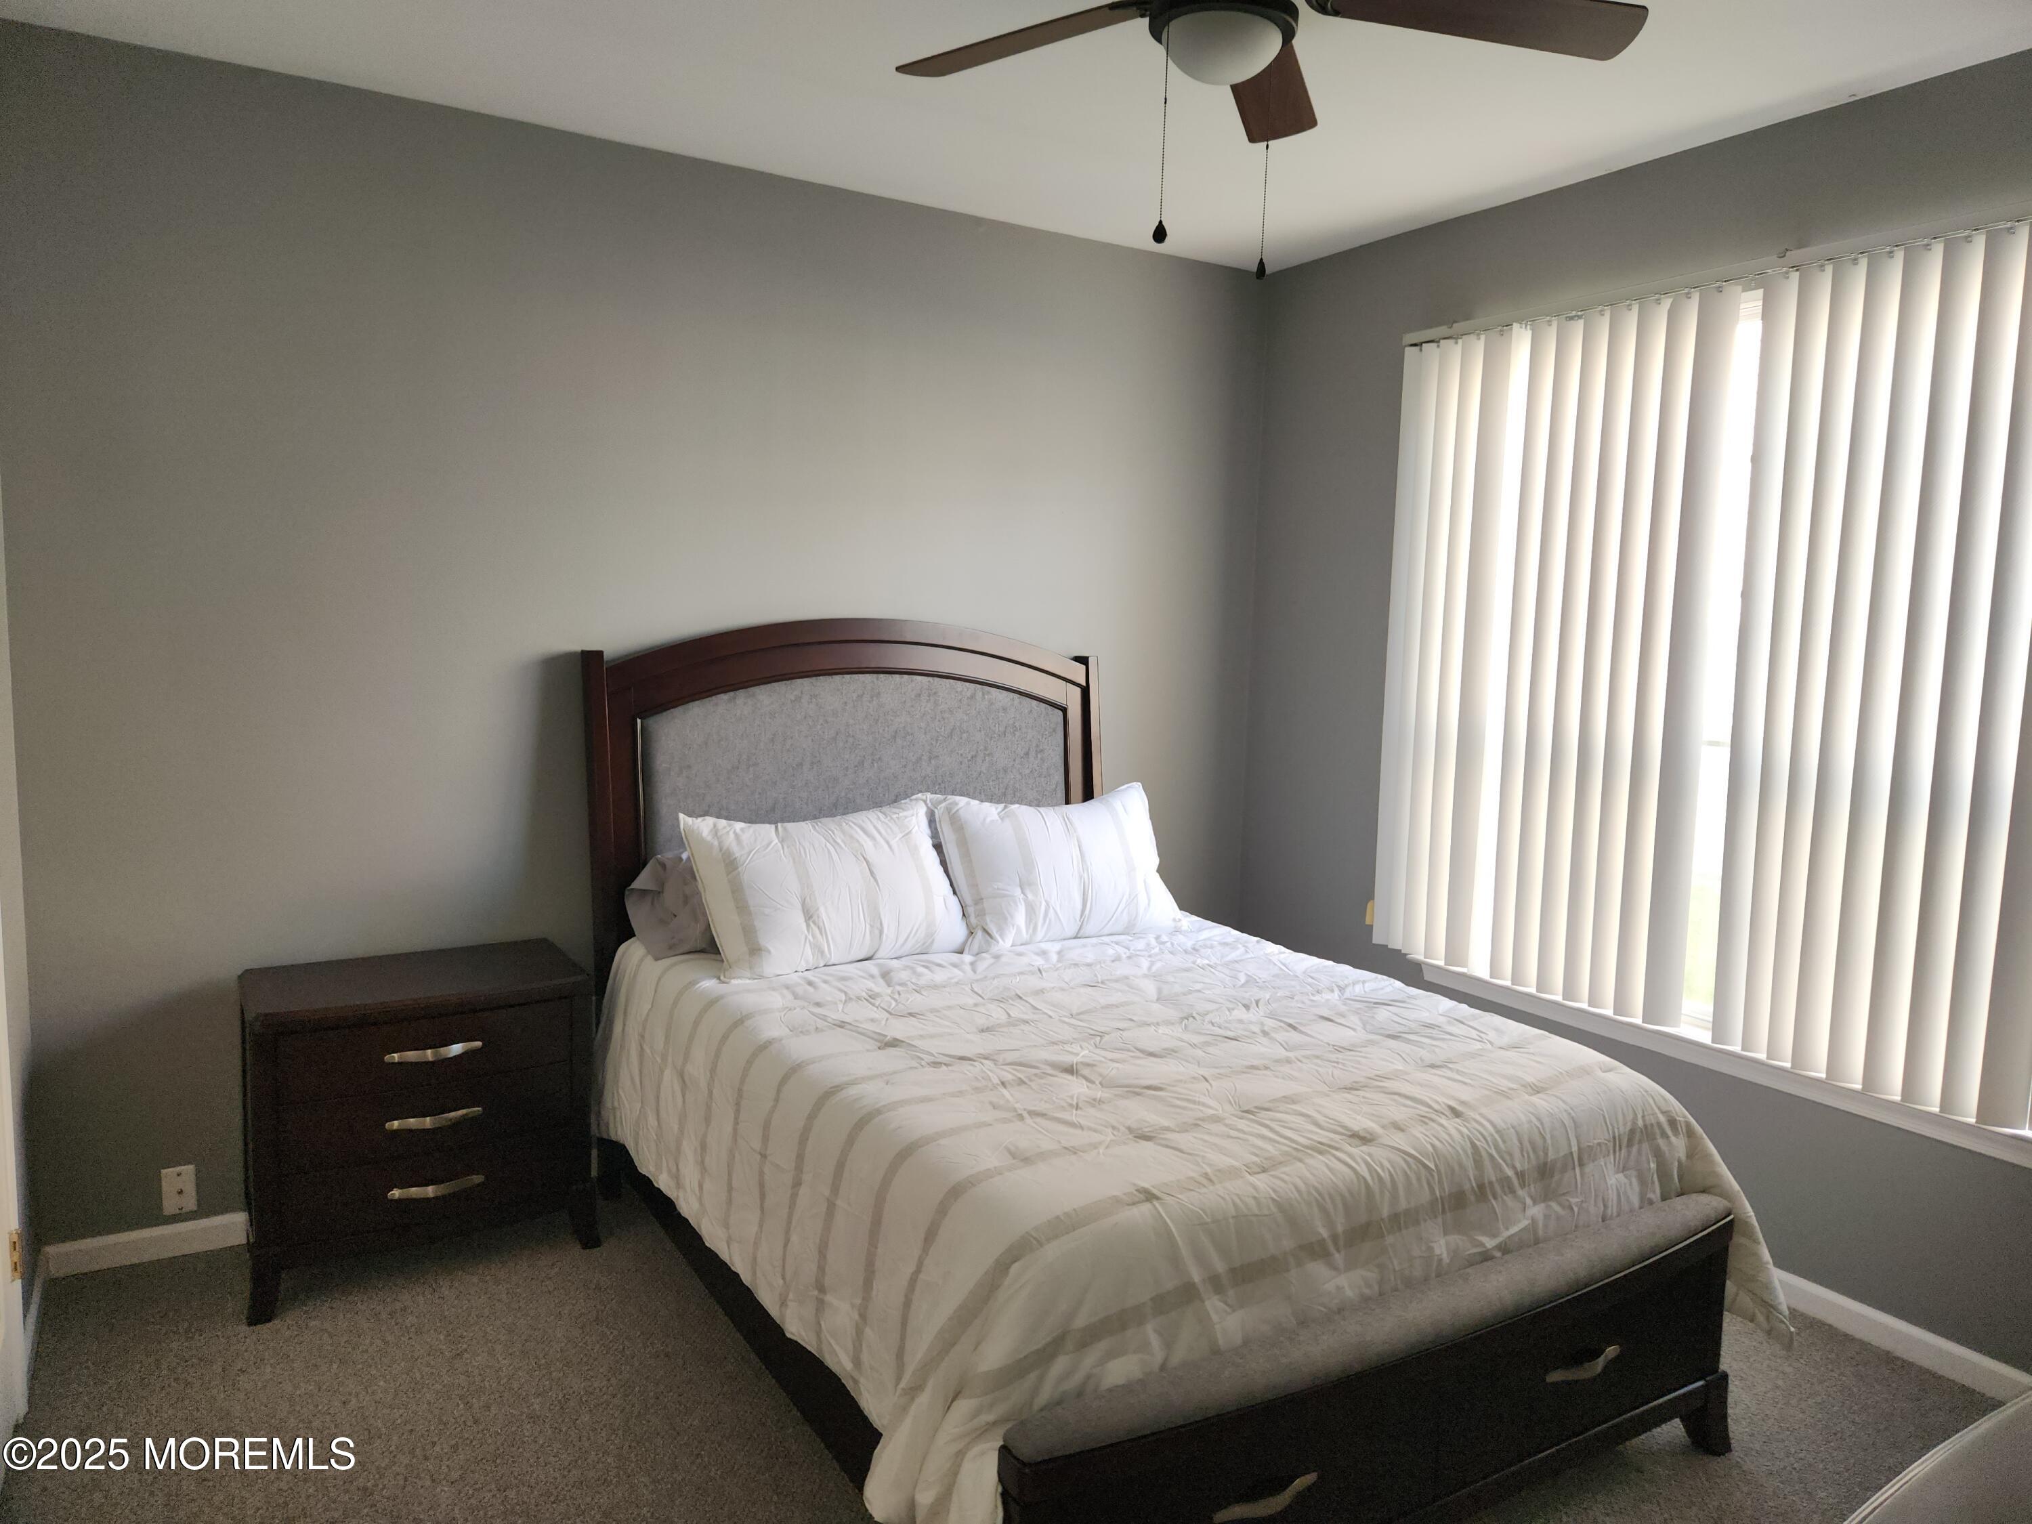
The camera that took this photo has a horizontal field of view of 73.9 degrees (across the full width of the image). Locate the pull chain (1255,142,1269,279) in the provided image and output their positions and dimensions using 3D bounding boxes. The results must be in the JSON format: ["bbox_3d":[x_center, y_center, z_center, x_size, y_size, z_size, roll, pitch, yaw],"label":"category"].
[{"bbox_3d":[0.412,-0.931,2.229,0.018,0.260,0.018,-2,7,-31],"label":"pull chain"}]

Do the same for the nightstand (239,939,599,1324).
[{"bbox_3d":[-1.440,0.850,3.265,0.748,0.682,0.426,-2,7,-31],"label":"nightstand"}]

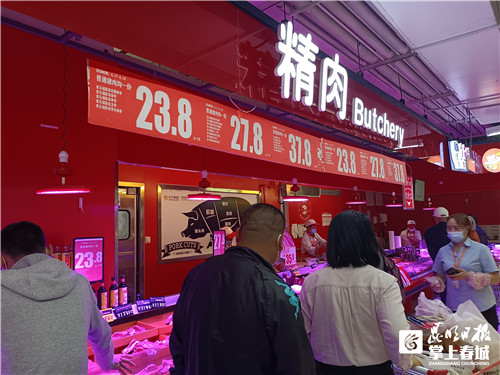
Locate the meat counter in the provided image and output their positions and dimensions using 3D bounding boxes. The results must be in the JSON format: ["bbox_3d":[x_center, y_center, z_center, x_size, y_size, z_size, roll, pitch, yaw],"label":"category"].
[{"bbox_3d":[1.737,1.529,5.016,1.150,0.980,5.400,-6,-7,41],"label":"meat counter"}]

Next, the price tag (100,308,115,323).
[{"bbox_3d":[-0.957,0.857,2.414,0.015,0.083,0.090,-28,-21,36],"label":"price tag"}]

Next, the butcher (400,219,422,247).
[{"bbox_3d":[3.577,1.481,7.900,0.480,1.540,0.360,-4,-6,26],"label":"butcher"}]

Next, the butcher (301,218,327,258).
[{"bbox_3d":[0.965,1.284,5.400,0.420,1.580,0.520,-6,-7,41],"label":"butcher"}]

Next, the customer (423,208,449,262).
[{"bbox_3d":[2.545,1.117,4.700,0.500,1.700,0.340,-1,-5,-8],"label":"customer"}]

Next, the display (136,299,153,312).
[{"bbox_3d":[-0.784,0.880,2.687,0.015,0.080,0.100,-28,-21,36],"label":"display"}]

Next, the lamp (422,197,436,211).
[{"bbox_3d":[3.788,0.343,7.600,0.290,0.270,0.290,-6,-7,41],"label":"lamp"}]

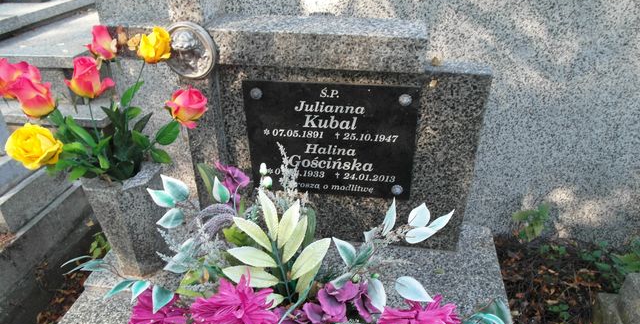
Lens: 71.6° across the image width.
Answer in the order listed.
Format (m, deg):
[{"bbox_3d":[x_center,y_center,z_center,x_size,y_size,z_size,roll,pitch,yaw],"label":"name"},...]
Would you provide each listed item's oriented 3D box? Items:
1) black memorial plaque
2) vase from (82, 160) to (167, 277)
[{"bbox_3d":[0.025,-0.047,1.067,0.400,0.298,0.015,3,31,7],"label":"black memorial plaque"},{"bbox_3d":[-0.453,0.146,1.097,0.165,0.275,0.155,12,33,20],"label":"vase"}]

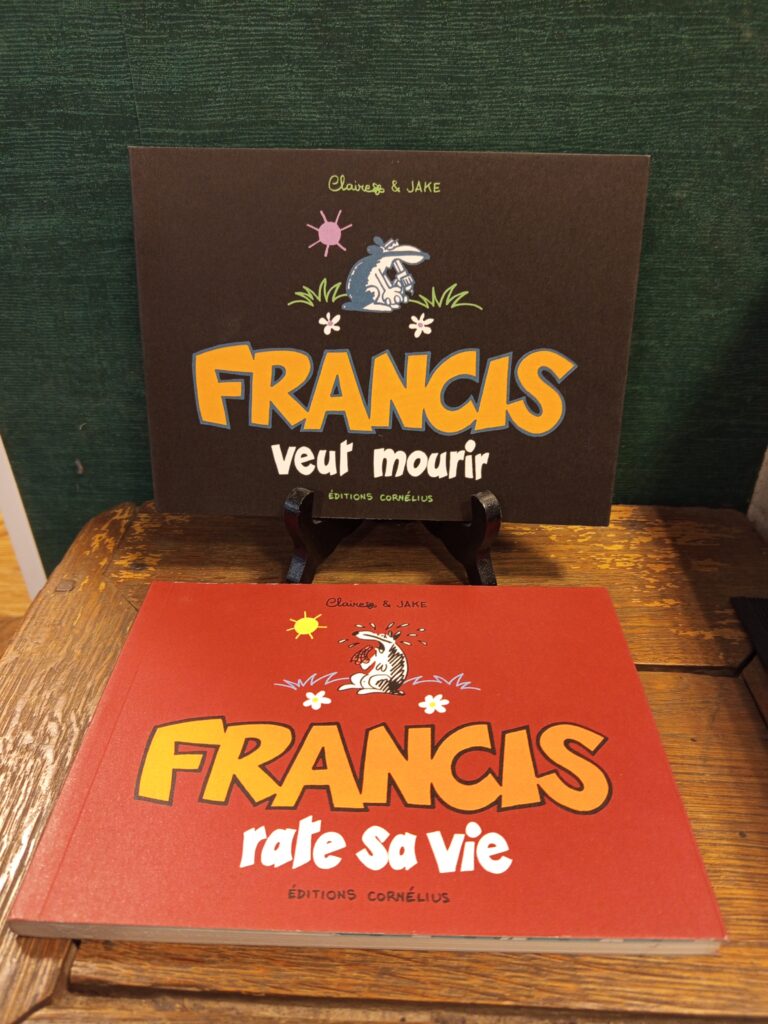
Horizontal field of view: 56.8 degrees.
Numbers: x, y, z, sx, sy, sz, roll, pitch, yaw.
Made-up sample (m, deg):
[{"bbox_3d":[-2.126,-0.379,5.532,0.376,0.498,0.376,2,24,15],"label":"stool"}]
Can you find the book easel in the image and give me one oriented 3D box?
[{"bbox_3d":[0.004,-0.030,0.337,0.101,0.125,0.076,1,35,1],"label":"book easel"}]

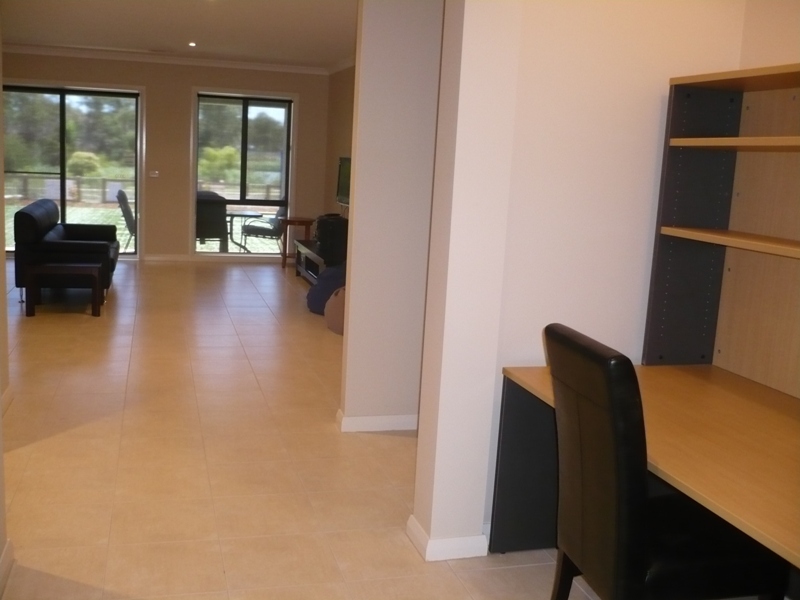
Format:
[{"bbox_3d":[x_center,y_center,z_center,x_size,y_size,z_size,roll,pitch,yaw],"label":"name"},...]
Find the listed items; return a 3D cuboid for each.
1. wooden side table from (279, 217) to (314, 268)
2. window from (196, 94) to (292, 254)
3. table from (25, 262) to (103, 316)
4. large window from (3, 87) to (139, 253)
[{"bbox_3d":[-1.332,-0.726,10.451,0.450,0.600,0.390,0,10,-17],"label":"wooden side table"},{"bbox_3d":[-1.984,-1.567,10.303,1.162,1.972,0.120,0,10,-17],"label":"window"},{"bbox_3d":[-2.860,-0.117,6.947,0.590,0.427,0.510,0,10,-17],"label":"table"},{"bbox_3d":[-4.054,-1.545,9.717,1.720,1.956,0.120,0,10,-17],"label":"large window"}]

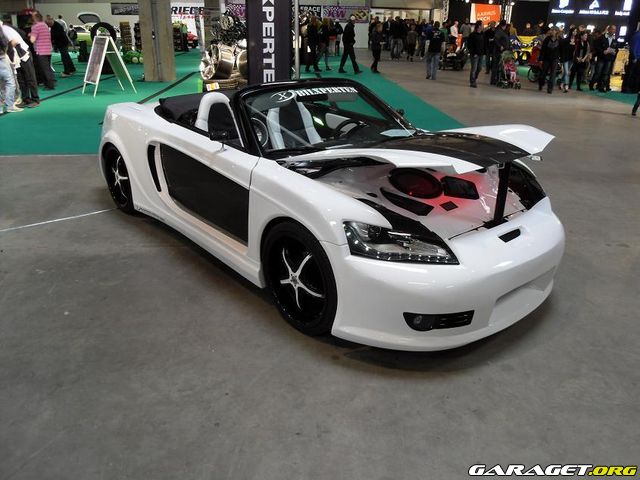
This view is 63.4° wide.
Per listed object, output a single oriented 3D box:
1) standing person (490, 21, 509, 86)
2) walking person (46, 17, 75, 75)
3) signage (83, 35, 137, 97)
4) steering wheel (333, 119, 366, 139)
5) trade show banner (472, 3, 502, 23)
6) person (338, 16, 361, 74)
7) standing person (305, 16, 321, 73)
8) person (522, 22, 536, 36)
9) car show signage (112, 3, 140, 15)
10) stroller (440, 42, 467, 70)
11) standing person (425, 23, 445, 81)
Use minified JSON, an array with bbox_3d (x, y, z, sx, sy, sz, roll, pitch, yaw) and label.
[{"bbox_3d":[5.489,-5.674,15.758,0.520,1.820,0.450,-12,27,-30],"label":"standing person"},{"bbox_3d":[-7.172,-5.376,14.308,0.650,1.620,0.550,-11,27,-27],"label":"walking person"},{"bbox_3d":[-4.567,-3.797,11.233,0.930,1.200,0.670,-19,31,-40],"label":"signage"},{"bbox_3d":[0.164,-0.759,3.931,0.360,0.360,0.090,-18,55,-38],"label":"steering wheel"},{"bbox_3d":[8.145,-11.031,25.326,1.550,1.000,0.120,2,23,0],"label":"trade show banner"},{"bbox_3d":[1.089,-6.620,17.649,0.720,1.810,0.500,4,23,4],"label":"person"},{"bbox_3d":[-0.234,-6.526,17.298,0.520,1.730,0.480,0,23,-3],"label":"standing person"},{"bbox_3d":[9.660,-9.234,24.280,0.500,1.740,0.350,8,24,14],"label":"person"},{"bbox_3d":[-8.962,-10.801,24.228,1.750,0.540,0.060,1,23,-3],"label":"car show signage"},{"bbox_3d":[5.044,-6.933,19.559,0.700,1.000,0.900,6,24,9],"label":"stroller"},{"bbox_3d":[3.477,-5.806,15.861,0.520,1.700,0.360,6,24,9],"label":"standing person"}]

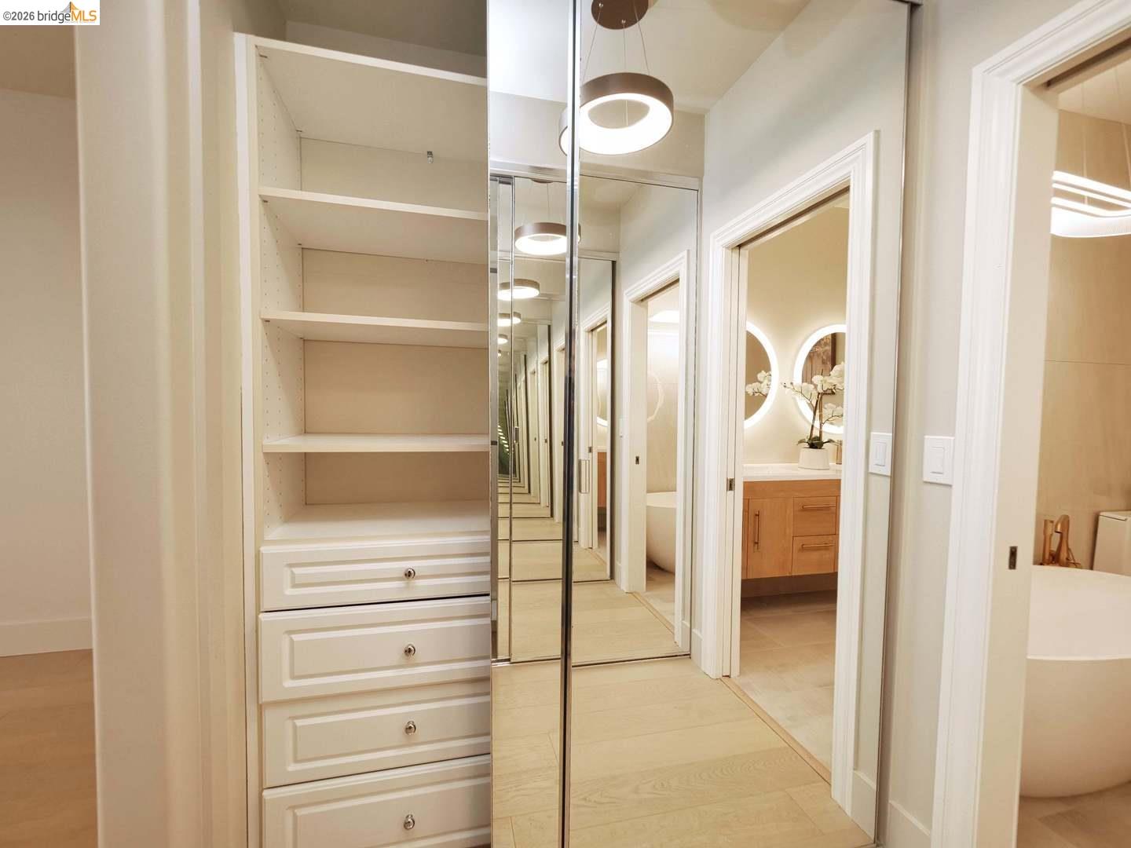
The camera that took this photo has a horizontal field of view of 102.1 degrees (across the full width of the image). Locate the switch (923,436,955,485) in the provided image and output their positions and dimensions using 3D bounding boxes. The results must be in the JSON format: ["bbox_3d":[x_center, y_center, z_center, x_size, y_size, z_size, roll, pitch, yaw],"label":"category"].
[{"bbox_3d":[0.953,0.094,1.174,0.011,0.119,0.073,0,2,-14],"label":"switch"}]

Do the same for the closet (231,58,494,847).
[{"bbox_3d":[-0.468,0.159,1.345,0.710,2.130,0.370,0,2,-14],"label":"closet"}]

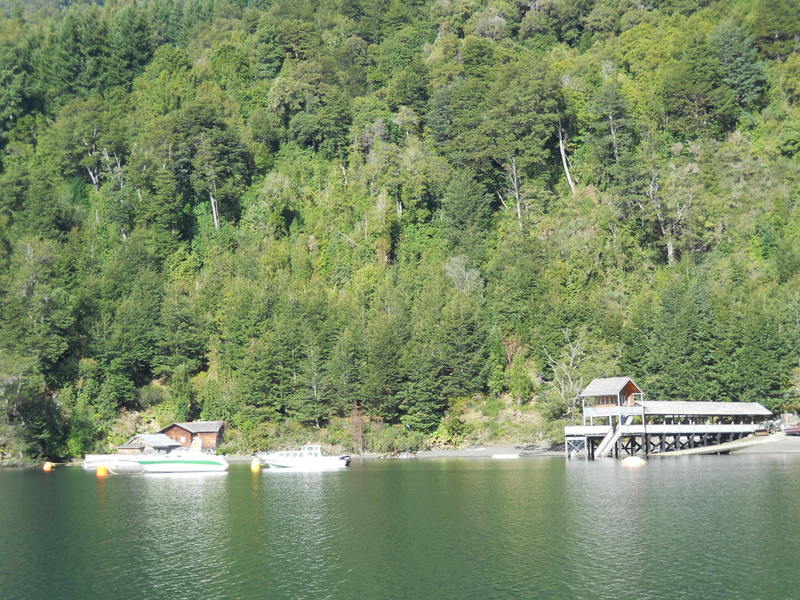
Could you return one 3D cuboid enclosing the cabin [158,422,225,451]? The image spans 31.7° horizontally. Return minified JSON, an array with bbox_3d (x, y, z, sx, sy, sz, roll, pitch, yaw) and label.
[{"bbox_3d":[-28.323,18.481,192.000,8.400,4.100,6.200,-1,-6,-3],"label":"cabin"}]

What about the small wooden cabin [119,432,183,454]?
[{"bbox_3d":[-31.865,18.325,180.000,6.200,3.000,5.500,3,-7,-35],"label":"small wooden cabin"}]

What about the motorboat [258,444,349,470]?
[{"bbox_3d":[-8.907,14.624,131.000,8.300,2.350,2.800,0,-6,-7],"label":"motorboat"}]

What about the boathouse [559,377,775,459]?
[{"bbox_3d":[32.836,14.269,171.000,27.000,9.400,6.800,3,-7,-31],"label":"boathouse"}]

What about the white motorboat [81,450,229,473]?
[{"bbox_3d":[-21.406,14.188,124.000,12.400,2.050,3.200,-1,-6,-3],"label":"white motorboat"}]

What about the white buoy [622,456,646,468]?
[{"bbox_3d":[19.951,13.789,120.000,1.950,0.950,1.950,-1,-6,0],"label":"white buoy"}]

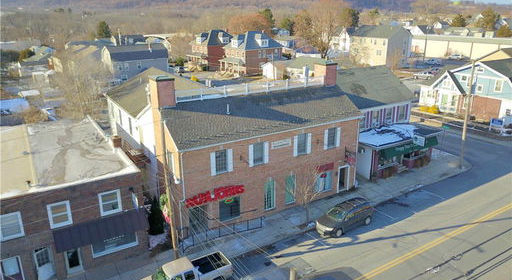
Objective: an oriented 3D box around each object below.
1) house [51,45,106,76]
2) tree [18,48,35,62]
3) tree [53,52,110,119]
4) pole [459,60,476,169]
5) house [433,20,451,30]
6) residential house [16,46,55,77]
[{"bbox_3d":[-49.021,-22.298,105.918,11.000,8.000,13.000,-11,21,-29],"label":"house"},{"bbox_3d":[-75.562,-27.492,126.628,6.000,6.400,6.000,-11,21,-29],"label":"tree"},{"bbox_3d":[-24.177,-7.551,53.287,7.900,9.600,7.900,-11,21,-30],"label":"tree"},{"bbox_3d":[19.256,-2.099,35.027,0.320,10.040,0.320,-13,20,-30],"label":"pole"},{"bbox_3d":[138.510,-85.122,287.175,11.000,8.500,8.500,-11,21,-30],"label":"house"},{"bbox_3d":[-54.664,-19.549,95.780,9.500,6.300,8.500,-11,21,-30],"label":"residential house"}]

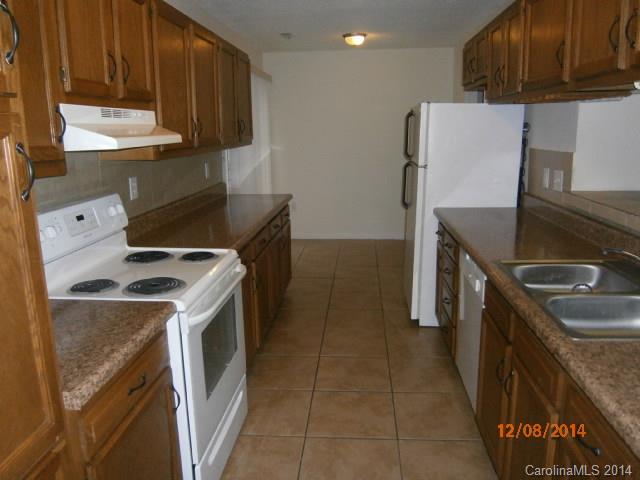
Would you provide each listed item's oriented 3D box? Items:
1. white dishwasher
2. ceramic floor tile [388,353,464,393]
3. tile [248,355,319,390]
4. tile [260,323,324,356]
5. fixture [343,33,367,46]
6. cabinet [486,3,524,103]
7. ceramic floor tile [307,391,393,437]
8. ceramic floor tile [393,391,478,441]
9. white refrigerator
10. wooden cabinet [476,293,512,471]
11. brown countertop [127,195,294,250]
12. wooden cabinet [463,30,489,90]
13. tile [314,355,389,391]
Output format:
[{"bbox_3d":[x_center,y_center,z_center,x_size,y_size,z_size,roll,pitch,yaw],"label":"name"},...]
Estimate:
[{"bbox_3d":[1.079,0.489,2.544,0.590,0.810,0.595,1,13,5],"label":"white dishwasher"},{"bbox_3d":[0.669,0.838,3.000,0.453,0.012,0.445,0,13,5],"label":"ceramic floor tile"},{"bbox_3d":[-0.247,0.845,3.079,0.453,0.012,0.445,0,13,5],"label":"tile"},{"bbox_3d":[-0.210,0.747,3.511,0.453,0.012,0.445,0,13,5],"label":"tile"},{"bbox_3d":[0.375,-2.161,5.188,0.255,0.105,0.255,0,13,5],"label":"fixture"},{"bbox_3d":[1.244,-1.090,2.831,0.320,0.490,0.750,0,13,5],"label":"cabinet"},{"bbox_3d":[0.177,0.952,2.626,0.459,0.010,0.442,1,13,5],"label":"ceramic floor tile"},{"bbox_3d":[0.632,0.937,2.567,0.453,0.012,0.445,0,13,5],"label":"ceramic floor tile"},{"bbox_3d":[1.091,-0.222,3.909,0.735,1.675,0.740,1,13,5],"label":"white refrigerator"},{"bbox_3d":[1.015,0.567,1.987,0.580,0.770,0.450,0,13,5],"label":"wooden cabinet"},{"bbox_3d":[-0.647,-0.162,3.417,0.635,0.040,1.965,1,13,5],"label":"brown countertop"},{"bbox_3d":[1.352,-1.354,3.632,0.340,0.380,0.830,1,13,5],"label":"wooden cabinet"},{"bbox_3d":[0.214,0.851,3.056,0.459,0.010,0.446,1,13,5],"label":"tile"}]

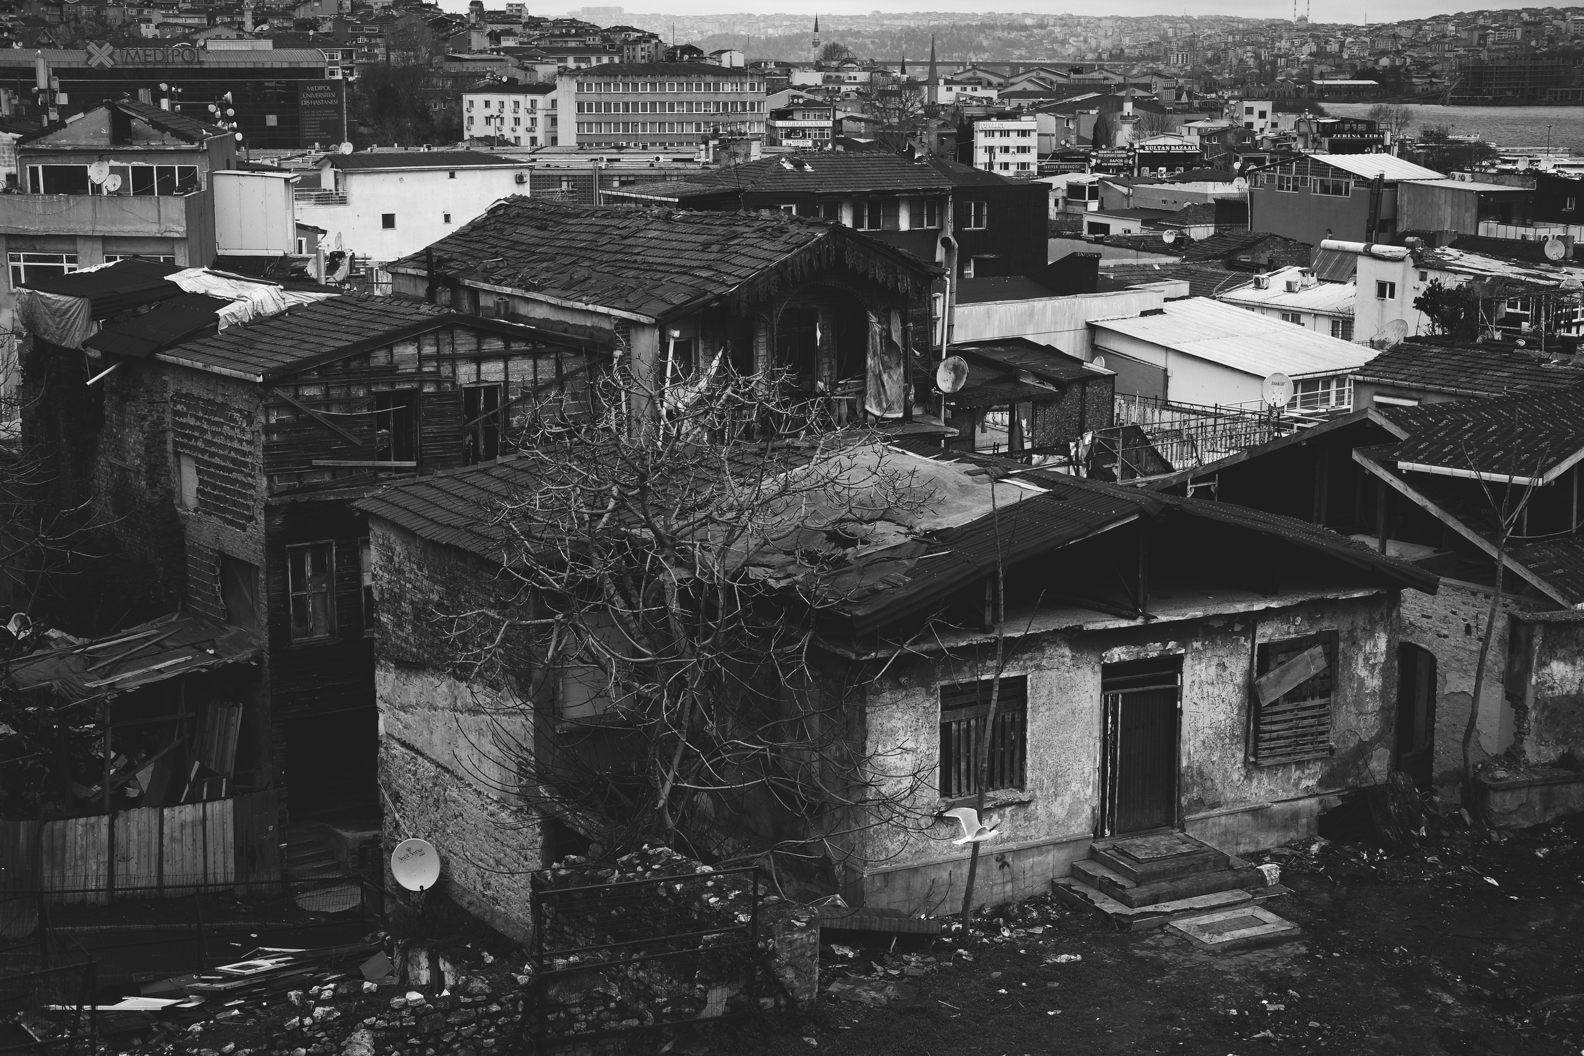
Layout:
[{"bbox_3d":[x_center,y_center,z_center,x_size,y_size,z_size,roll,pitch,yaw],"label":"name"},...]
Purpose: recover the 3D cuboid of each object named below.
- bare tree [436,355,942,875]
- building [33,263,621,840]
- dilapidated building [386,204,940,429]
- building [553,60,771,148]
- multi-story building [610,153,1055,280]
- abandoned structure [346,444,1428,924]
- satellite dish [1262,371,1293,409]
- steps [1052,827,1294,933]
[{"bbox_3d":[-1.383,1.133,31.200,6.400,6.700,5.600,0,12,0],"label":"bare tree"},{"bbox_3d":[-10.100,-0.604,48.535,7.400,9.600,12.400,-7,14,-31],"label":"building"},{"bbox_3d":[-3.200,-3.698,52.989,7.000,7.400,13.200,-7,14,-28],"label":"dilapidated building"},{"bbox_3d":[-22.800,-68.847,391.235,34.000,18.000,14.000,-1,12,-7],"label":"building"},{"bbox_3d":[2.000,-15.034,124.597,21.000,10.000,11.500,-5,13,-21],"label":"multi-story building"},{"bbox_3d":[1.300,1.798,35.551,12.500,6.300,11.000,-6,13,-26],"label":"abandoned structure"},{"bbox_3d":[11.234,-3.193,54.000,0.760,0.840,0.380,1,12,5],"label":"satellite dish"},{"bbox_3d":[5.144,4.709,31.619,2.650,0.650,1.800,-6,13,-24],"label":"steps"}]

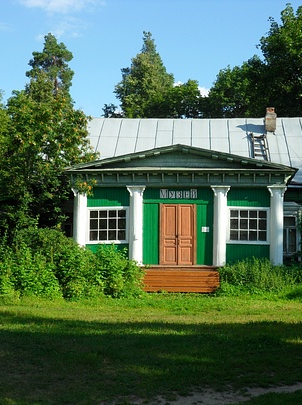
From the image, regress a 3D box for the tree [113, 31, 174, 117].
[{"bbox_3d":[-0.439,-3.242,46.344,5.000,16.300,5.000,0,-4,3],"label":"tree"}]

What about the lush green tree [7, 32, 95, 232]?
[{"bbox_3d":[-3.829,-1.260,26.154,3.400,9.400,3.300,0,-4,3],"label":"lush green tree"}]

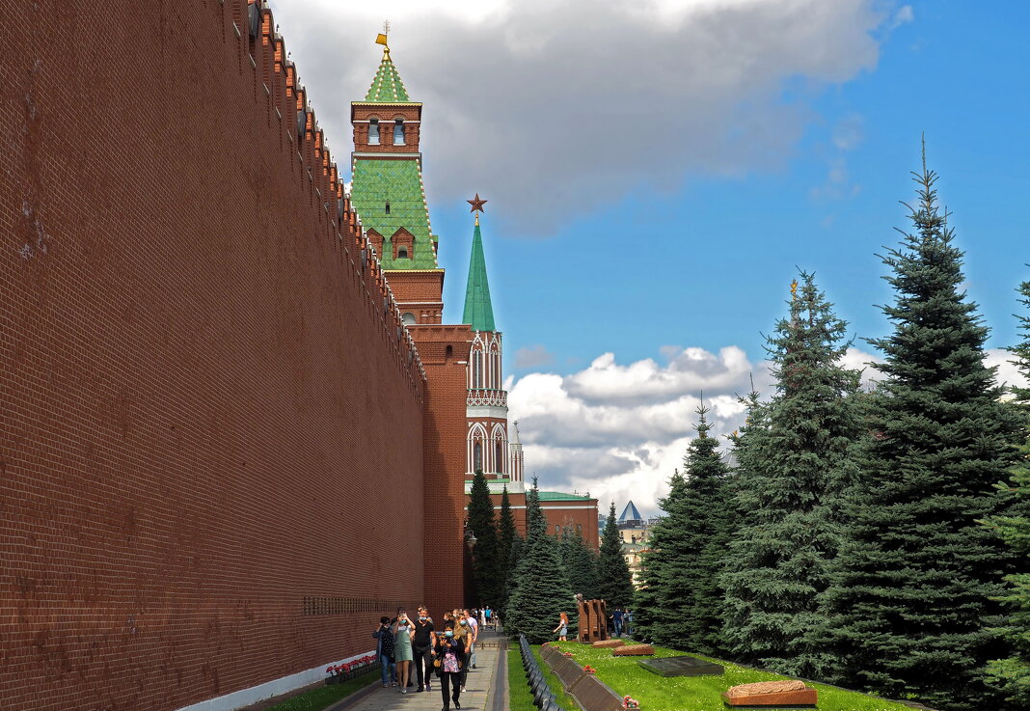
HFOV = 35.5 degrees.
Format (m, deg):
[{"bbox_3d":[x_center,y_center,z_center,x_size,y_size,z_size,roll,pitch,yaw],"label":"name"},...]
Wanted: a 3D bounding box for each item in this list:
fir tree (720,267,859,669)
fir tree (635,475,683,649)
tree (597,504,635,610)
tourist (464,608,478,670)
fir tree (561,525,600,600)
[{"bbox_3d":[7.044,2.734,38.089,4.200,9.593,4.200,0,-9,0],"label":"fir tree"},{"bbox_3d":[7.215,9.261,74.433,3.500,7.988,3.500,0,-9,0],"label":"fir tree"},{"bbox_3d":[7.334,15.623,118.728,3.200,9.420,3.200,0,-9,0],"label":"tree"},{"bbox_3d":[-1.295,8.380,47.601,0.500,1.722,0.450,-6,-11,36],"label":"tourist"},{"bbox_3d":[4.428,15.419,110.932,3.400,7.370,3.400,0,-9,0],"label":"fir tree"}]

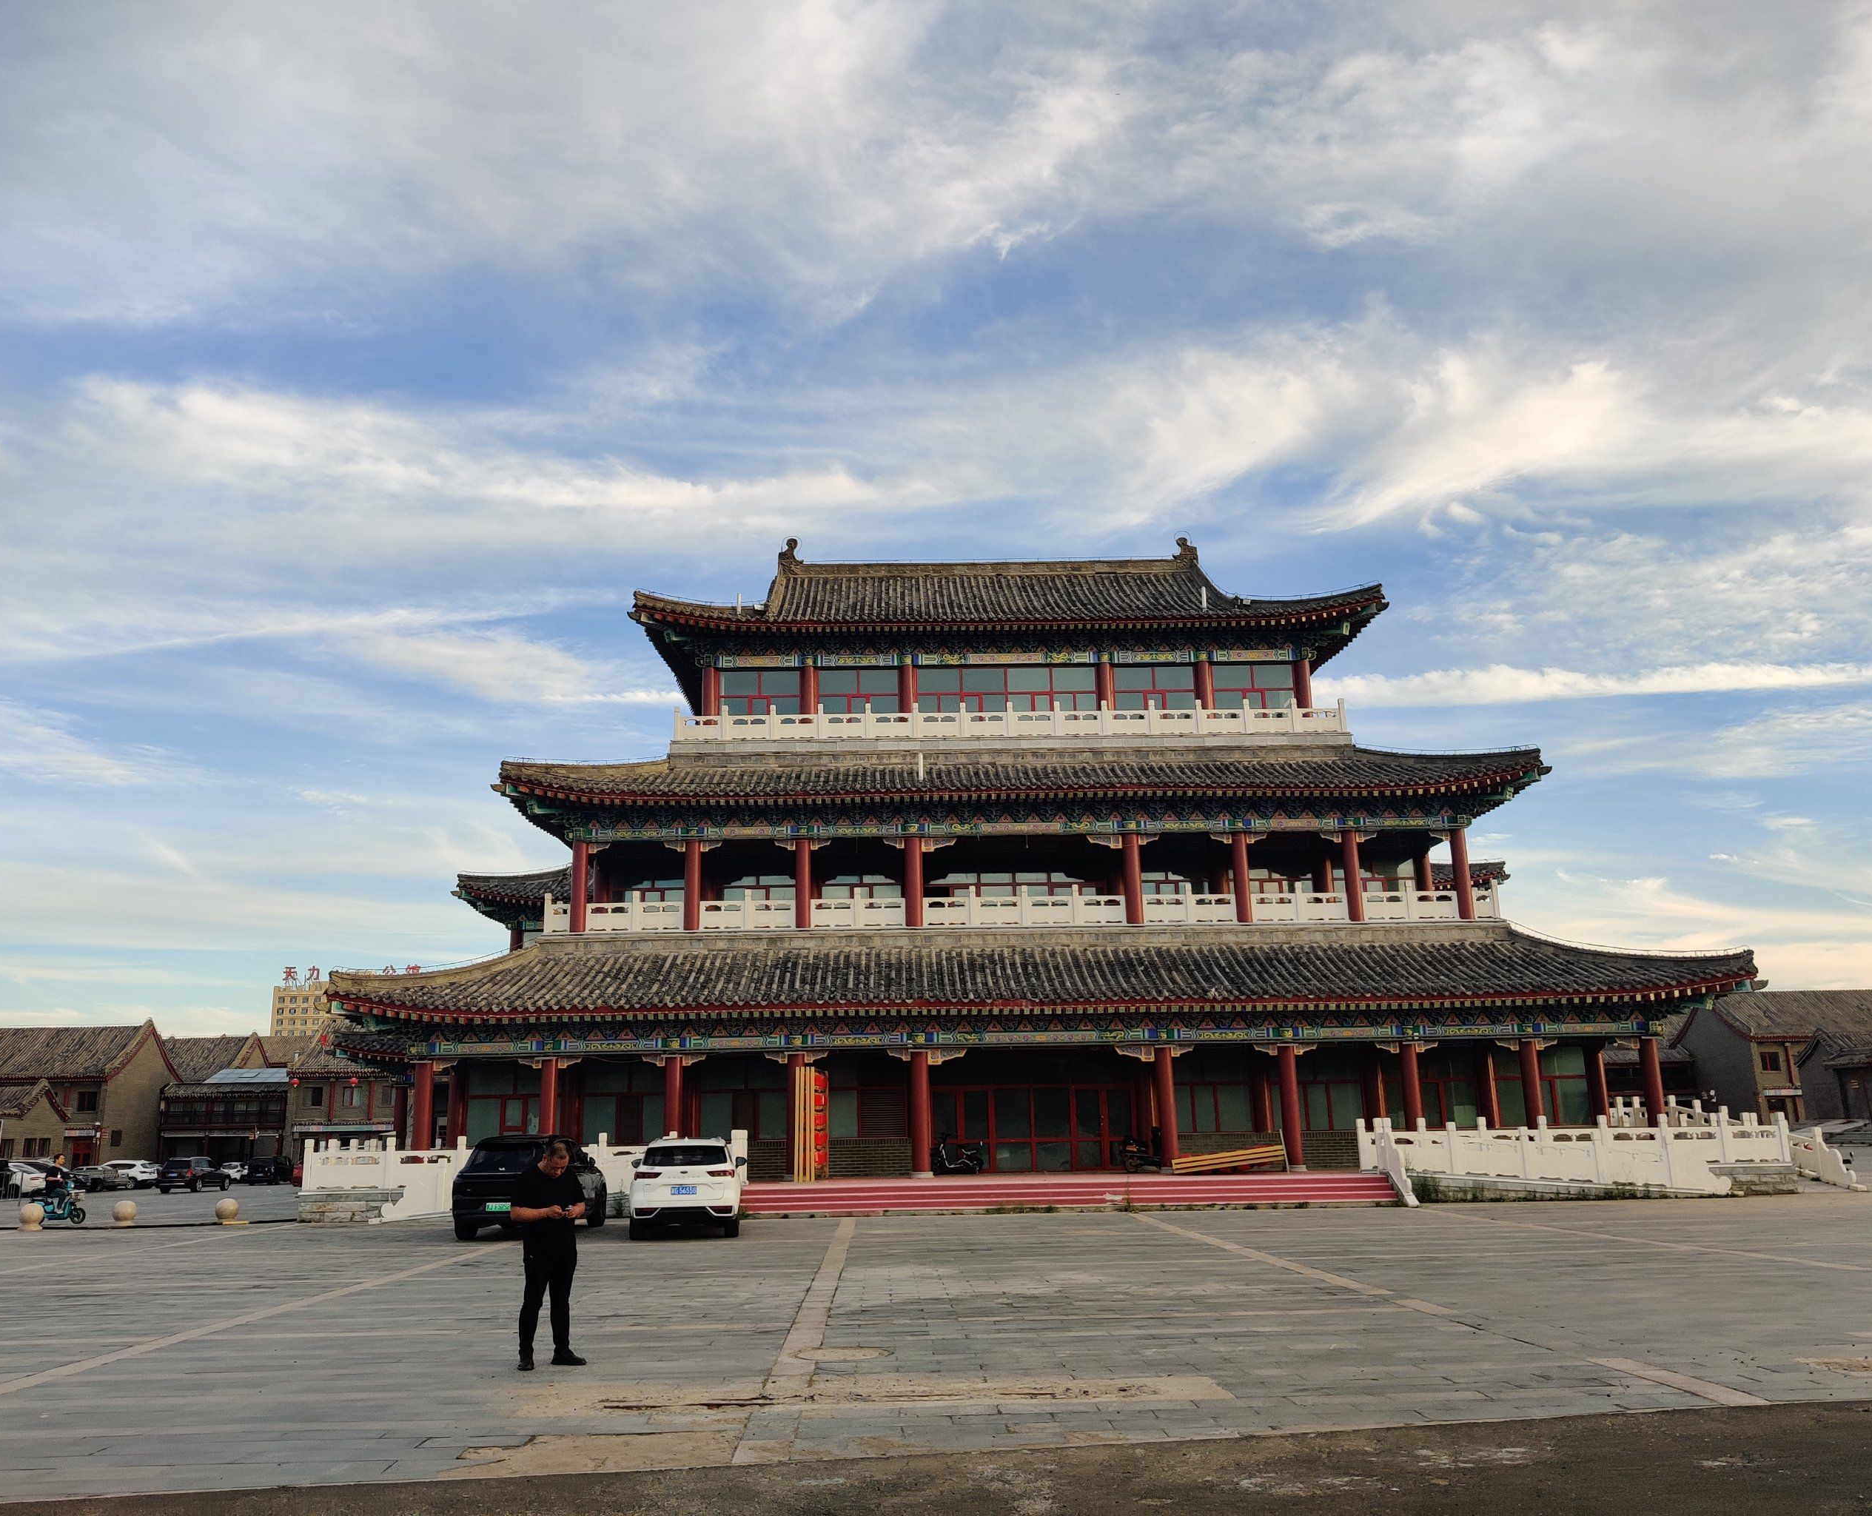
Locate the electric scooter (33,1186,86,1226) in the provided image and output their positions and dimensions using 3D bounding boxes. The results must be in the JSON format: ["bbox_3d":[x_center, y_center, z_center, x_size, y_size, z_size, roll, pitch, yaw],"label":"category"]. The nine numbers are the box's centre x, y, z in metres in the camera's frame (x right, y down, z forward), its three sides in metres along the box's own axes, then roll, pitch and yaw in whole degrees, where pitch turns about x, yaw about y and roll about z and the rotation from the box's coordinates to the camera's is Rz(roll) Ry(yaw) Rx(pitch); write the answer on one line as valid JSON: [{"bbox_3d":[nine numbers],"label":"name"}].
[{"bbox_3d":[-20.725,10.546,37.316,1.420,1.020,0.600,0,-13,-4],"label":"electric scooter"}]

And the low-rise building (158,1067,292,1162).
[{"bbox_3d":[-46.314,24.866,107.285,9.000,7.500,7.500,-1,-13,-2],"label":"low-rise building"}]

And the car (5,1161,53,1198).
[{"bbox_3d":[-46.689,21.082,78.528,4.650,1.600,1.880,-1,-13,-2],"label":"car"}]

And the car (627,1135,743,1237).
[{"bbox_3d":[-4.478,7.782,28.669,1.890,1.680,4.550,0,-14,-6],"label":"car"}]

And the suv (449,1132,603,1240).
[{"bbox_3d":[-7.447,7.996,29.469,1.950,1.750,4.900,-1,-13,0],"label":"suv"}]

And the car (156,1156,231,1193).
[{"bbox_3d":[-35.724,20.023,76.014,1.870,1.670,4.650,-1,-13,-1],"label":"car"}]

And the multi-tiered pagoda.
[{"bbox_3d":[2.223,2.801,50.962,34.000,20.900,26.000,-1,-13,-2],"label":"multi-tiered pagoda"}]

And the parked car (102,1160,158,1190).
[{"bbox_3d":[-48.294,24.576,92.996,4.500,1.650,1.840,-1,-13,-2],"label":"parked car"}]

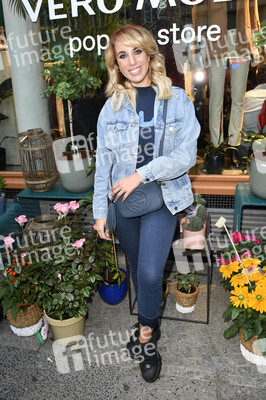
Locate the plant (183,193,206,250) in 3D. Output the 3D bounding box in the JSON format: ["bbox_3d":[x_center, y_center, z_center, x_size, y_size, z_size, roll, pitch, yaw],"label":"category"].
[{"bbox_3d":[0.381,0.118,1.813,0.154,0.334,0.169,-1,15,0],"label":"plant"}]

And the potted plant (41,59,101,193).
[{"bbox_3d":[-0.482,-0.584,2.355,0.466,1.028,0.446,-1,15,0],"label":"potted plant"}]

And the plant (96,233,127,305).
[{"bbox_3d":[-0.162,0.472,2.100,0.240,0.570,0.240,2,17,11],"label":"plant"}]

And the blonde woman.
[{"bbox_3d":[0.076,0.073,1.425,0.506,1.677,0.367,-1,15,0],"label":"blonde woman"}]

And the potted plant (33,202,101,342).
[{"bbox_3d":[-0.378,0.428,1.713,0.397,0.861,0.387,-1,15,0],"label":"potted plant"}]

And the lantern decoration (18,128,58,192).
[{"bbox_3d":[-0.795,-0.336,2.448,0.332,0.516,0.332,-1,15,0],"label":"lantern decoration"}]

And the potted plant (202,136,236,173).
[{"bbox_3d":[0.745,-0.412,2.484,0.290,0.330,0.260,2,17,11],"label":"potted plant"}]

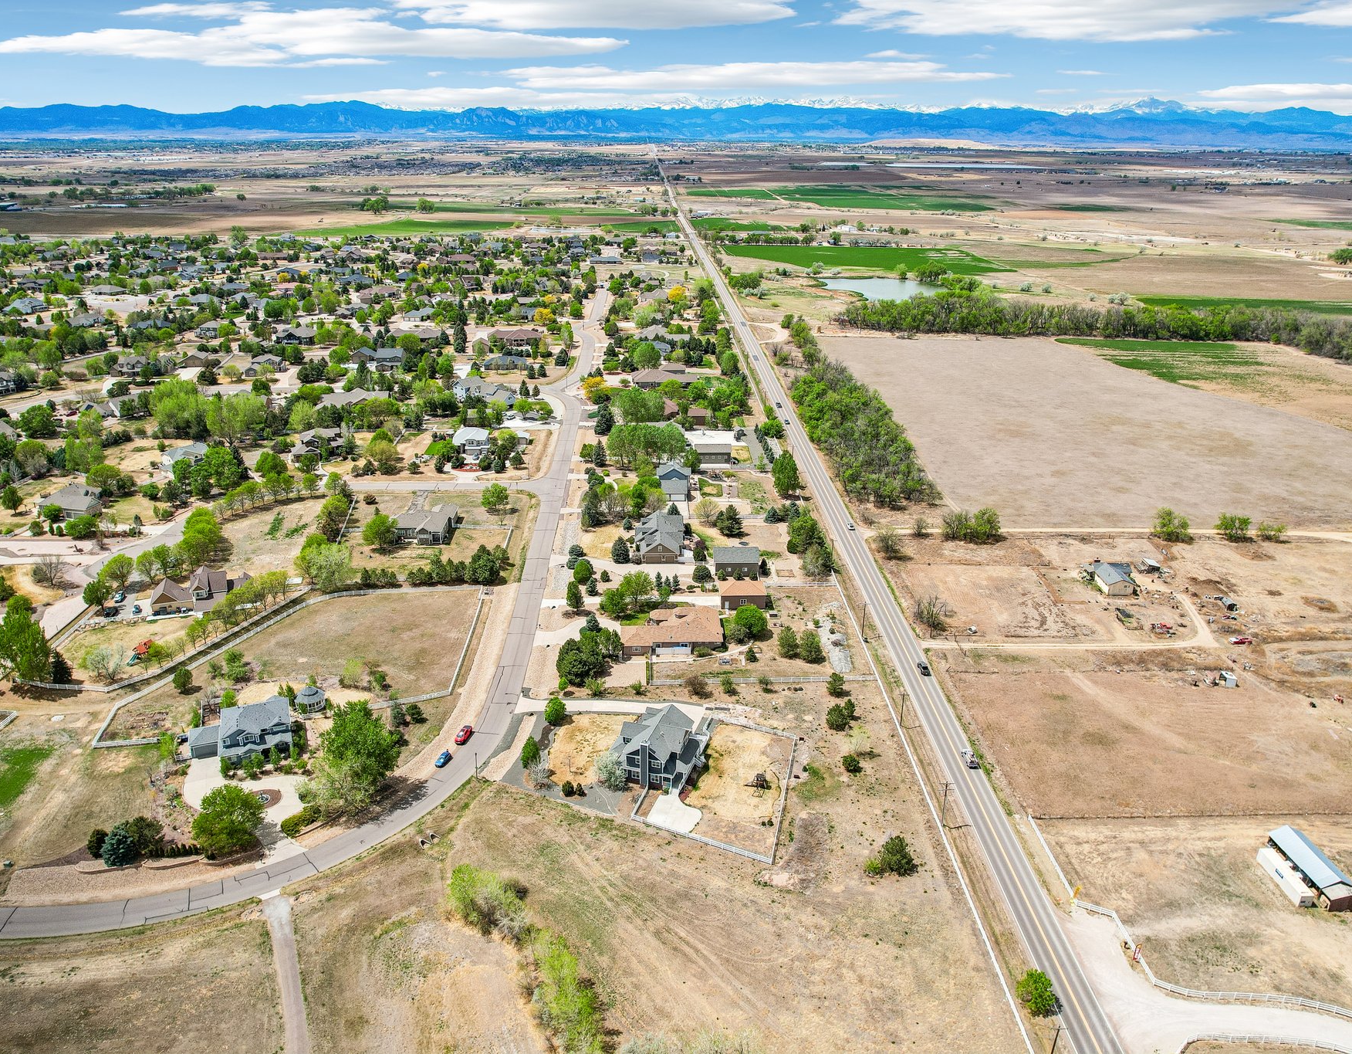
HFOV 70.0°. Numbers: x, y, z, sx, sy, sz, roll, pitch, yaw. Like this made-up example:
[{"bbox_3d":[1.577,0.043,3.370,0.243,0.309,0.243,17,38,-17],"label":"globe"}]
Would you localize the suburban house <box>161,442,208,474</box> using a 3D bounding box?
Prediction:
[{"bbox_3d":[-199.280,-27.930,393.550,21.000,7.500,17.000,-19,29,-39],"label":"suburban house"}]

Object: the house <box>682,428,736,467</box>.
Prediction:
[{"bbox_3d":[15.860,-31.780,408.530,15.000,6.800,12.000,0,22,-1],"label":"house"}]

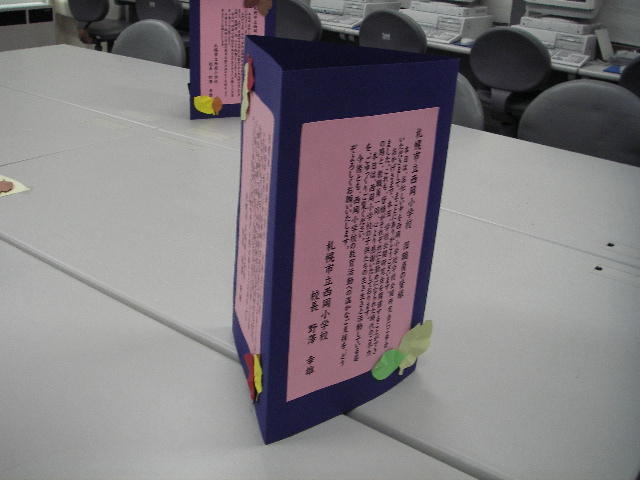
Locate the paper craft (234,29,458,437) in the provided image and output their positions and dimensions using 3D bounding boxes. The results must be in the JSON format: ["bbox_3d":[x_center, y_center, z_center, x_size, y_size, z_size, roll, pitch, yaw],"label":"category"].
[{"bbox_3d":[-0.022,-0.022,0.801,0.241,0.390,0.206,-16,30,-39],"label":"paper craft"}]

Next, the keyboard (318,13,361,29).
[{"bbox_3d":[0.082,-1.490,4.781,0.450,0.045,0.195,19,27,32],"label":"keyboard"}]

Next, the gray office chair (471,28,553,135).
[{"bbox_3d":[1.074,-0.723,3.786,0.500,0.880,0.550,19,27,32],"label":"gray office chair"}]

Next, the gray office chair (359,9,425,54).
[{"bbox_3d":[0.514,-0.926,4.154,0.500,0.880,0.550,19,27,32],"label":"gray office chair"}]

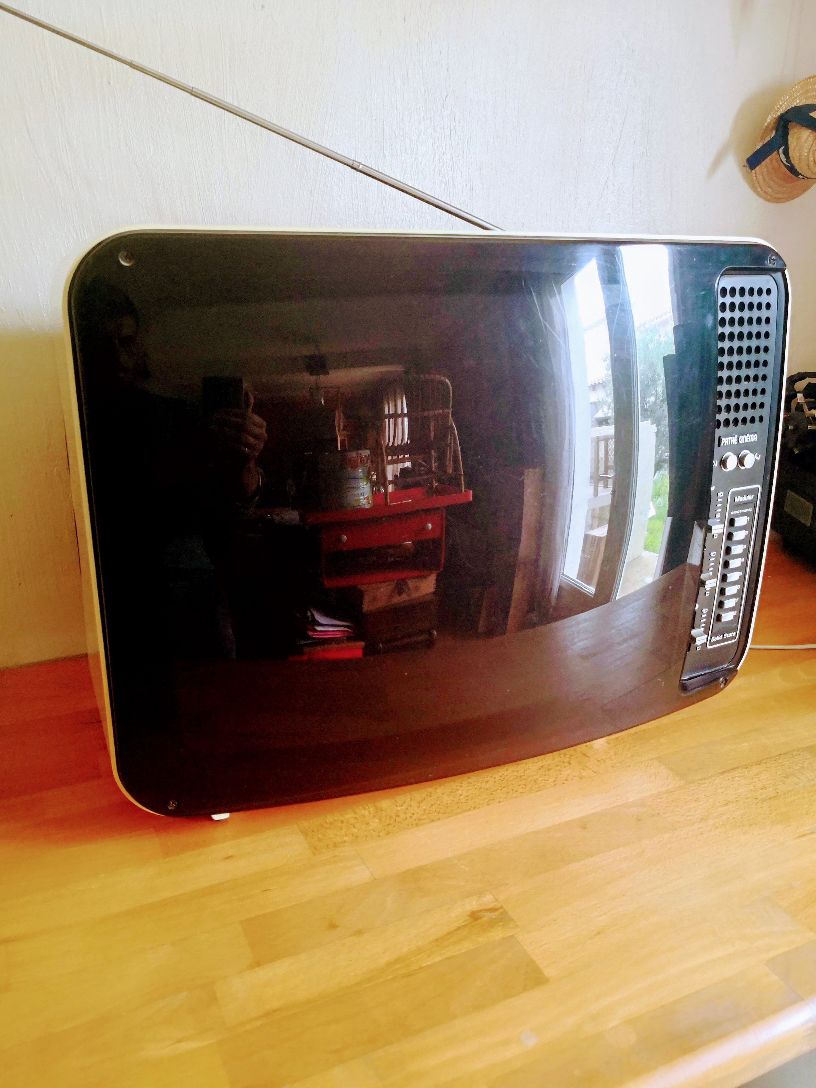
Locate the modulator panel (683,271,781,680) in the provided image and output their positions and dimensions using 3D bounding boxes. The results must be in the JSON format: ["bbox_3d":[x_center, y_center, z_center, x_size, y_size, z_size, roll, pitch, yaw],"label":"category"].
[{"bbox_3d":[0.274,-0.048,0.719,0.074,0.350,0.030,-10,19,-28],"label":"modulator panel"}]

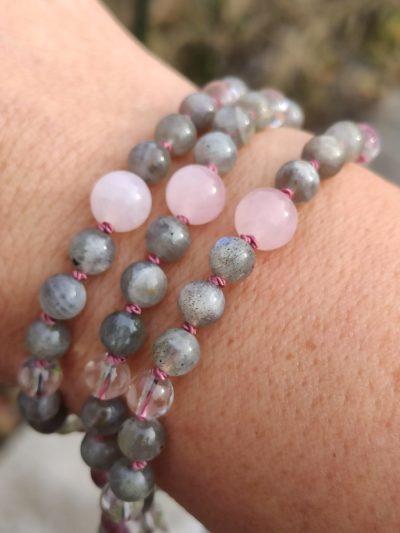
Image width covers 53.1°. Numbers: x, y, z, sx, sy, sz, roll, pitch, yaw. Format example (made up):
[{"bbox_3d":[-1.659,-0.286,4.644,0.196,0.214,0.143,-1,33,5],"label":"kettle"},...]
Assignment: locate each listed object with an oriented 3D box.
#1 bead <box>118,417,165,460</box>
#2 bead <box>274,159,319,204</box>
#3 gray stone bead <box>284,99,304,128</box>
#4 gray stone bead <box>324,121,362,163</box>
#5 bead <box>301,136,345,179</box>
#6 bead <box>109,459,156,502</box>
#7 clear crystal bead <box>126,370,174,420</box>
[{"bbox_3d":[-0.010,0.030,0.070,0.008,0.008,0.008,0,37,0],"label":"bead"},{"bbox_3d":[0.018,-0.015,0.072,0.008,0.008,0.008,0,37,0],"label":"bead"},{"bbox_3d":[0.020,-0.035,0.091,0.008,0.008,0.008,0,37,0],"label":"gray stone bead"},{"bbox_3d":[0.029,-0.025,0.080,0.008,0.008,0.008,0,37,0],"label":"gray stone bead"},{"bbox_3d":[0.023,-0.020,0.075,0.008,0.008,0.008,0,37,0],"label":"bead"},{"bbox_3d":[-0.012,0.038,0.072,0.008,0.008,0.008,0,37,0],"label":"bead"},{"bbox_3d":[-0.008,0.022,0.068,0.008,0.008,0.008,0,37,0],"label":"clear crystal bead"}]

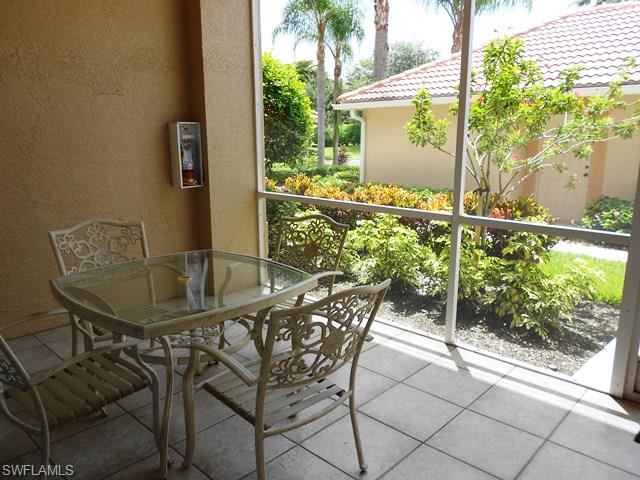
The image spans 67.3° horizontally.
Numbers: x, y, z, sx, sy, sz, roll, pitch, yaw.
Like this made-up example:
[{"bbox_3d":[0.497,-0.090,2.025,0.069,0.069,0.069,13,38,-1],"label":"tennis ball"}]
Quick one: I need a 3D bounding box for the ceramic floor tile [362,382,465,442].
[{"bbox_3d":[0.531,0.993,2.810,0.457,0.010,0.457,10,15,42],"label":"ceramic floor tile"}]

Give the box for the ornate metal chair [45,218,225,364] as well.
[{"bbox_3d":[-1.352,0.387,3.365,0.690,0.960,0.650,10,15,41],"label":"ornate metal chair"}]

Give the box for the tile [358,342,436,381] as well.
[{"bbox_3d":[0.512,0.870,3.444,0.457,0.010,0.457,10,15,42],"label":"tile"}]

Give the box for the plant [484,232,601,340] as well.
[{"bbox_3d":[1.970,0.345,4.325,0.960,0.850,0.900,5,12,25],"label":"plant"}]

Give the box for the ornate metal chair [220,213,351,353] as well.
[{"bbox_3d":[-0.243,0.356,3.537,0.650,0.960,0.690,8,14,35],"label":"ornate metal chair"}]

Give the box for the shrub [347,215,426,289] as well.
[{"bbox_3d":[0.793,0.144,5.346,0.870,0.850,0.830,2,11,8],"label":"shrub"}]

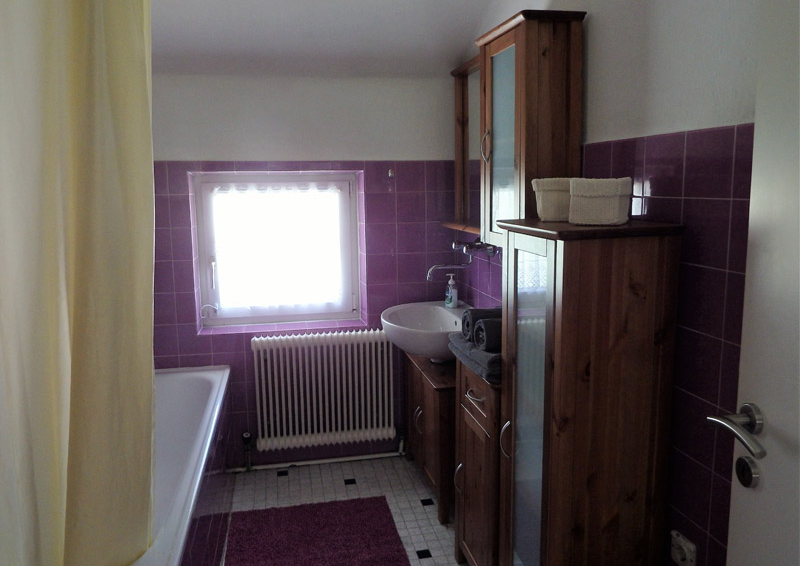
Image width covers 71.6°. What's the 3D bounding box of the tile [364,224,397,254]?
[{"bbox_3d":[-0.090,-0.218,2.746,0.150,0.150,0.010,-2,9,-10],"label":"tile"}]

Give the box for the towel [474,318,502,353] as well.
[{"bbox_3d":[0.374,0.167,1.860,0.230,0.110,0.110,-3,10,-13],"label":"towel"}]

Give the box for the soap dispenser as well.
[{"bbox_3d":[0.253,0.033,2.705,0.055,0.167,0.062,-5,10,-25],"label":"soap dispenser"}]

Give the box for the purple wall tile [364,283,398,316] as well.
[{"bbox_3d":[-0.084,0.081,2.853,0.152,0.151,0.012,-3,10,-13],"label":"purple wall tile"}]

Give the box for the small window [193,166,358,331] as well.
[{"bbox_3d":[-0.610,-0.172,2.840,0.800,0.758,0.080,-2,9,-10],"label":"small window"}]

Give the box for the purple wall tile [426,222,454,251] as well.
[{"bbox_3d":[0.214,-0.235,2.871,0.152,0.151,0.012,-3,10,-13],"label":"purple wall tile"}]

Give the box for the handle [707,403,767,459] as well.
[{"bbox_3d":[0.587,0.249,0.936,0.075,0.055,0.150,0,9,5],"label":"handle"}]

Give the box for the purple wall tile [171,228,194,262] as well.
[{"bbox_3d":[-1.013,-0.176,2.583,0.099,0.151,0.012,-3,10,-13],"label":"purple wall tile"}]

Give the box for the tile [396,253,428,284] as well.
[{"bbox_3d":[0.065,-0.077,2.862,0.152,0.151,0.012,-3,10,-13],"label":"tile"}]

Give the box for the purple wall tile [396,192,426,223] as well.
[{"bbox_3d":[0.057,-0.375,2.753,0.150,0.150,0.010,-2,9,-10],"label":"purple wall tile"}]

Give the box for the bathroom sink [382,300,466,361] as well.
[{"bbox_3d":[0.147,0.261,2.567,0.470,0.226,0.643,-3,10,-13],"label":"bathroom sink"}]

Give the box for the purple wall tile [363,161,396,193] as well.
[{"bbox_3d":[-0.089,-0.522,2.748,0.152,0.151,0.012,-3,10,-13],"label":"purple wall tile"}]

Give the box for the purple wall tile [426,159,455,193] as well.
[{"bbox_3d":[0.204,-0.532,2.760,0.150,0.150,0.010,-2,9,-10],"label":"purple wall tile"}]

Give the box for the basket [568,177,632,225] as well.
[{"bbox_3d":[0.513,-0.212,1.422,0.145,0.120,0.125,4,11,24],"label":"basket"}]

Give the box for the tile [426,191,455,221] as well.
[{"bbox_3d":[0.207,-0.381,2.777,0.150,0.150,0.010,-2,9,-10],"label":"tile"}]

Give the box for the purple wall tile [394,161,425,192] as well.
[{"bbox_3d":[0.061,-0.529,2.784,0.152,0.151,0.012,-3,10,-13],"label":"purple wall tile"}]

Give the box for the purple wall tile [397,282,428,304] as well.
[{"bbox_3d":[0.067,0.078,2.804,0.150,0.150,0.010,-2,9,-10],"label":"purple wall tile"}]

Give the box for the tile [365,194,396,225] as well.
[{"bbox_3d":[-0.093,-0.369,2.729,0.150,0.150,0.010,-2,9,-10],"label":"tile"}]

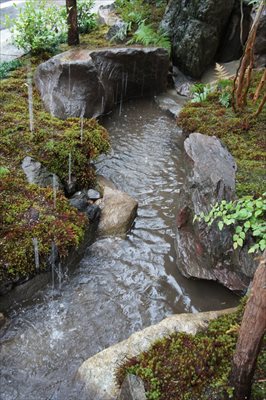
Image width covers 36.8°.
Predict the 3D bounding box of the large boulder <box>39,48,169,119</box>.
[{"bbox_3d":[-0.320,-1.440,4.824,1.520,0.680,0.800,-14,35,-20],"label":"large boulder"}]

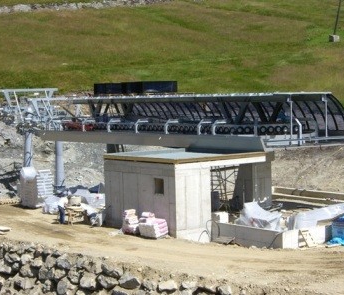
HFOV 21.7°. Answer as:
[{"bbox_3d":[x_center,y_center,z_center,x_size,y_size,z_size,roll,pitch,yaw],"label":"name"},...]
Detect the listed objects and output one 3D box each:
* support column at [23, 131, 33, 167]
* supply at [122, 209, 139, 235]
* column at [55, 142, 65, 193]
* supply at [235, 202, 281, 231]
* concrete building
[{"bbox_3d":[-12.616,1.011,79.000,0.720,4.700,0.720,-3,4,-41],"label":"support column"},{"bbox_3d":[-2.318,4.151,50.200,0.750,1.300,0.850,-3,4,-41],"label":"supply"},{"bbox_3d":[-9.554,1.542,77.000,0.760,4.400,0.760,-1,3,0],"label":"column"},{"bbox_3d":[4.842,3.890,50.300,1.400,1.400,2.200,-3,4,-41],"label":"supply"},{"bbox_3d":[0.928,2.628,53.877,7.400,4.450,6.700,-3,4,-41],"label":"concrete building"}]

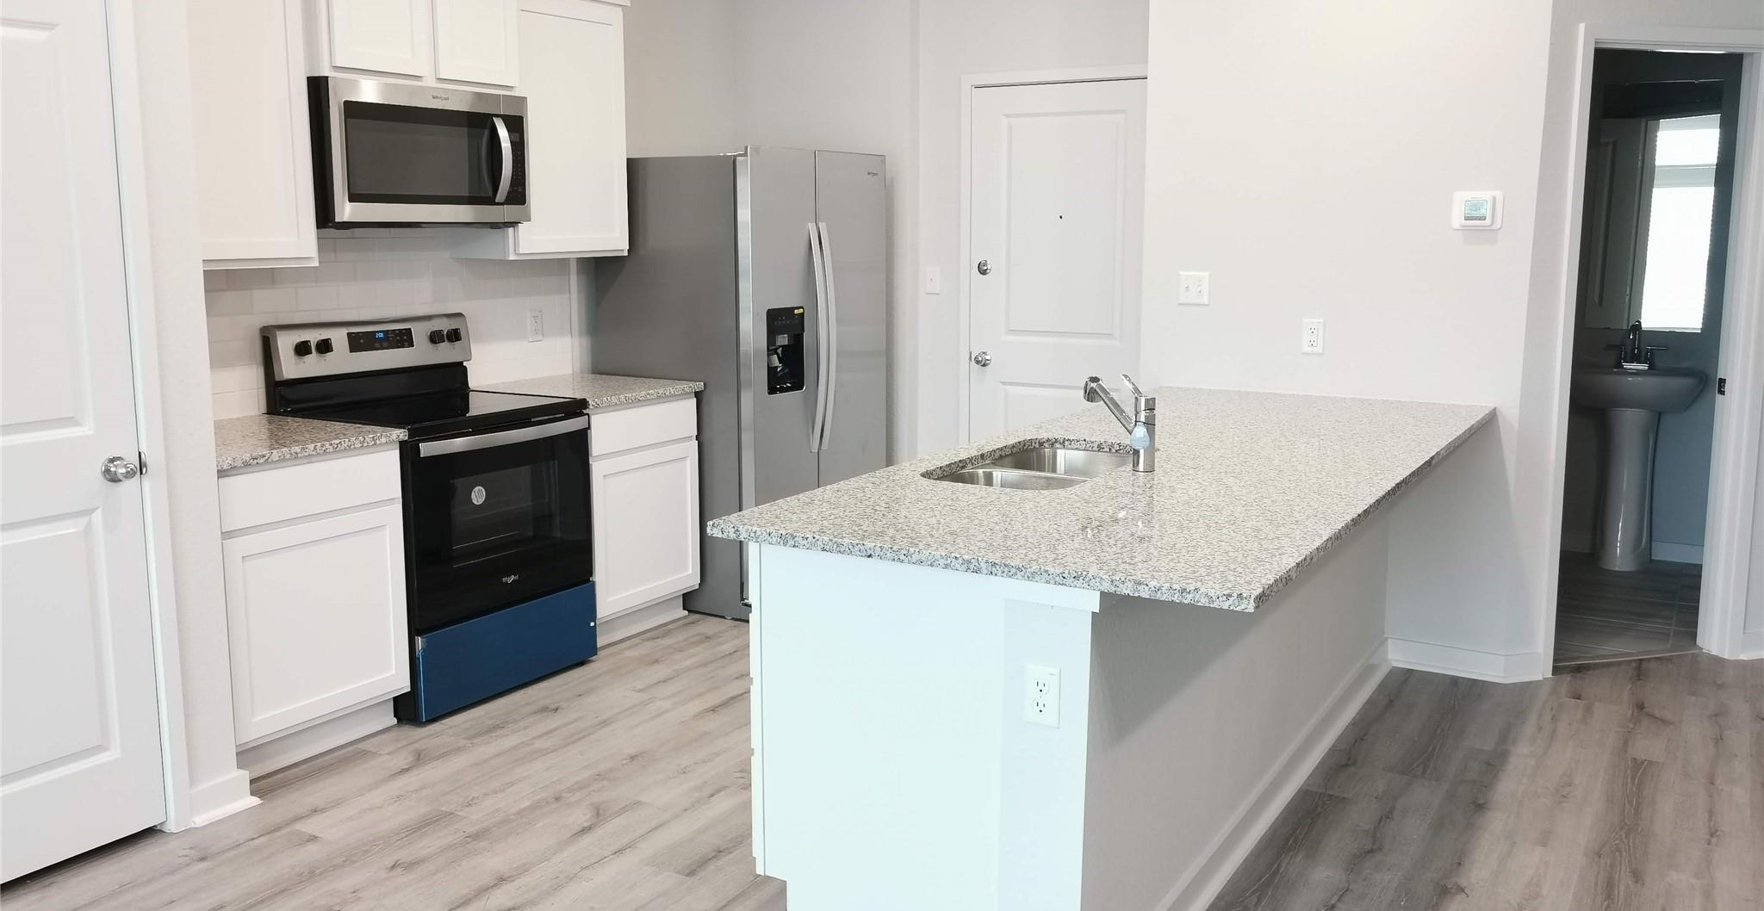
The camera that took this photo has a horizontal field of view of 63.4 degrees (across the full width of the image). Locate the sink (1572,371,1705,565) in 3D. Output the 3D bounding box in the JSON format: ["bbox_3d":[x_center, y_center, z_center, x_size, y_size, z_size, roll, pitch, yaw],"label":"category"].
[{"bbox_3d":[3.261,0.063,6.247,0.530,0.860,0.445,6,11,30],"label":"sink"}]

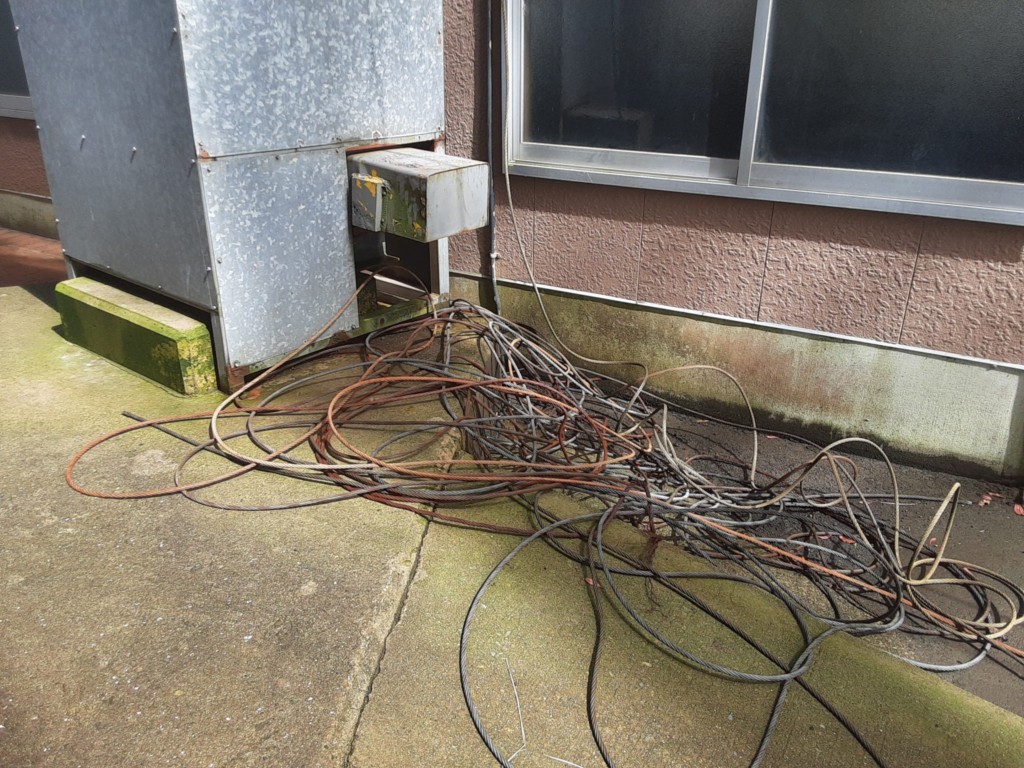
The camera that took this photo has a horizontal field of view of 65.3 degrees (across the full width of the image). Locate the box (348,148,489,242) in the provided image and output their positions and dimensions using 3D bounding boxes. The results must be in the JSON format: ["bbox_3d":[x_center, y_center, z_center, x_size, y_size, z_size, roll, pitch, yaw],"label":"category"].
[{"bbox_3d":[-0.326,-0.668,2.790,0.382,0.217,0.303,21,32,34],"label":"box"}]

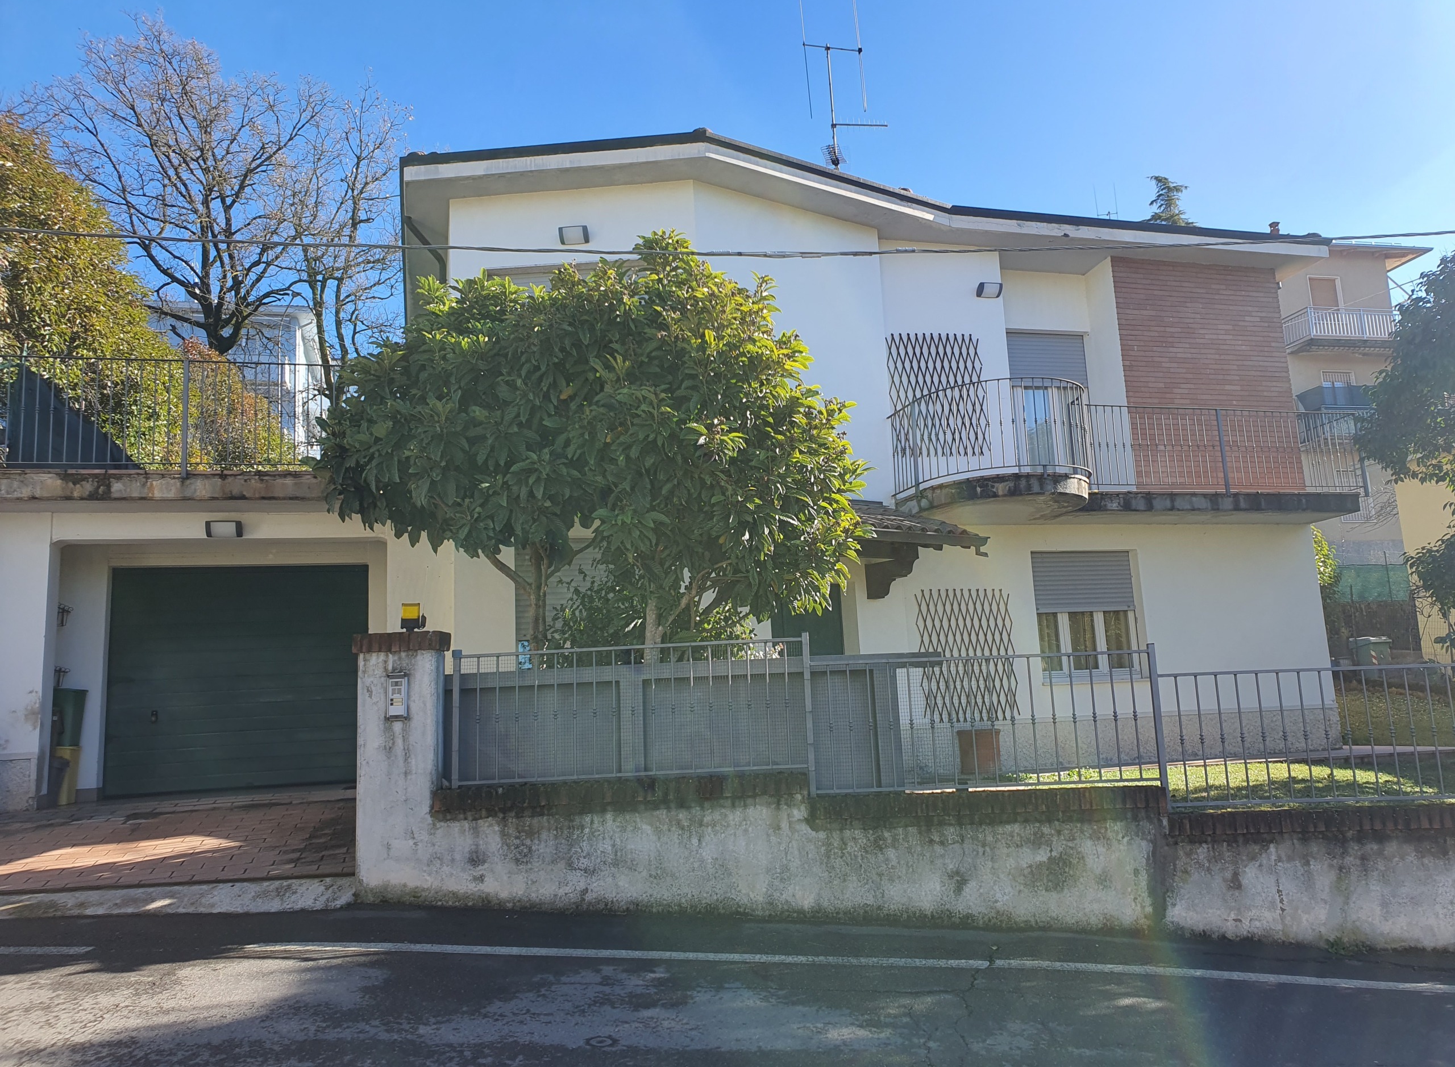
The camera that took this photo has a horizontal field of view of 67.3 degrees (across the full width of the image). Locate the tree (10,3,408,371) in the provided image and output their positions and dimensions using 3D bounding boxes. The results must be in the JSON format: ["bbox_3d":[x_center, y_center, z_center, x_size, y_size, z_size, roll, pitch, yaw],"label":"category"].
[{"bbox_3d":[-9.379,-5.011,19.818,7.000,9.000,6.500,2,-9,-26],"label":"tree"}]

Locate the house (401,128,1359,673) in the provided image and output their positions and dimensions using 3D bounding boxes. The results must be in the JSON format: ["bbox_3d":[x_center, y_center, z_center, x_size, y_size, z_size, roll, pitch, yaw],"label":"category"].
[{"bbox_3d":[1.346,-0.396,15.360,11.200,7.200,9.600,0,-9,-16],"label":"house"}]

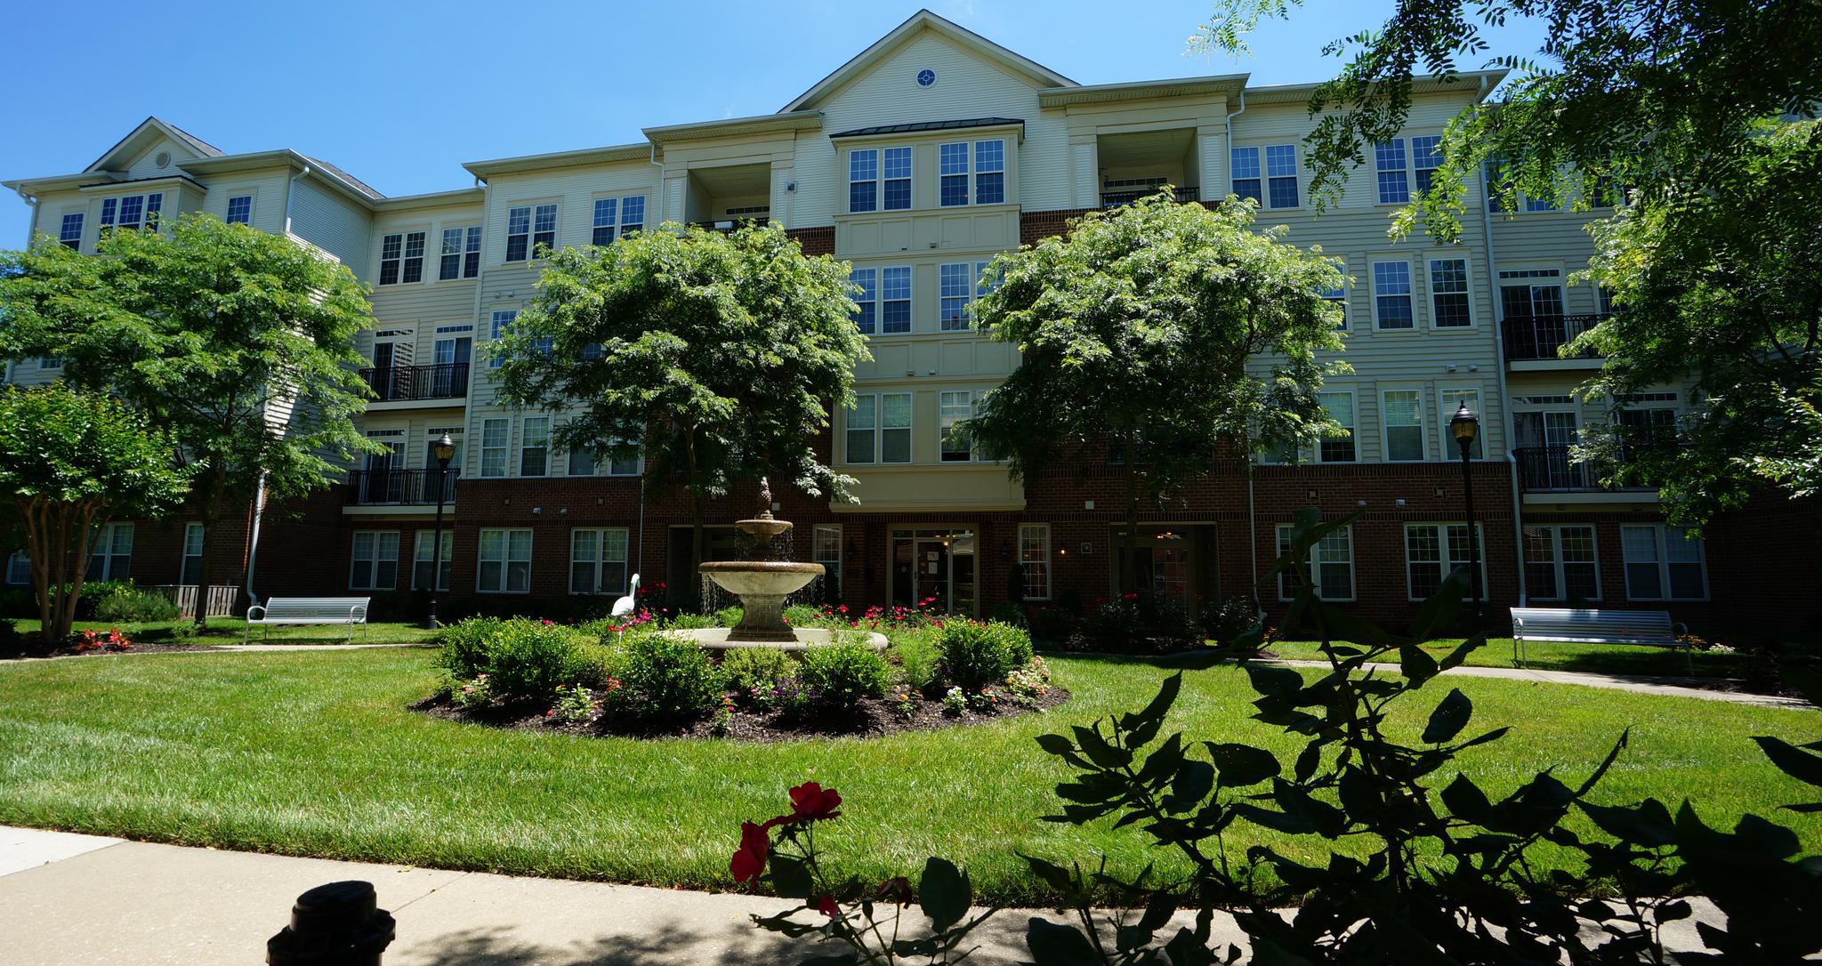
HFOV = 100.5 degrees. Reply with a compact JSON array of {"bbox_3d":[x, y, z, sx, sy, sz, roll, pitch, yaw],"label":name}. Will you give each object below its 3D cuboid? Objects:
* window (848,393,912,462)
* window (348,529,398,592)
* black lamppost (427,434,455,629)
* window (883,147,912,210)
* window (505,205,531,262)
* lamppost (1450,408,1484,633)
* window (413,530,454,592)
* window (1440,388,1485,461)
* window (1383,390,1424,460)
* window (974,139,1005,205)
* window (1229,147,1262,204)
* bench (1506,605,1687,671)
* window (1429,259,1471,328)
[{"bbox_3d":[-0.761,-1.306,18.256,1.578,1.711,0.120,-1,-6,8],"label":"window"},{"bbox_3d":[-16.177,2.351,22.905,1.586,1.775,0.120,-1,-7,9],"label":"window"},{"bbox_3d":[-11.151,1.089,17.973,0.460,4.721,0.460,-1,-7,9],"label":"black lamppost"},{"bbox_3d":[-0.321,-7.660,19.146,0.725,1.678,0.120,-1,-7,9],"label":"window"},{"bbox_3d":[-11.285,-7.137,21.862,0.734,1.662,0.120,-1,-7,9],"label":"window"},{"bbox_3d":[10.792,0.768,14.647,0.420,4.690,0.420,-1,-6,8],"label":"lamppost"},{"bbox_3d":[-14.675,2.432,23.576,1.609,1.808,0.120,-1,-6,8],"label":"window"},{"bbox_3d":[12.771,-1.338,17.593,0.784,1.680,0.120,-1,-6,8],"label":"window"},{"bbox_3d":[11.354,-1.310,17.458,0.819,1.710,0.120,-1,-7,9],"label":"window"},{"bbox_3d":[1.963,-7.676,18.785,0.712,1.697,0.120,-1,-7,9],"label":"window"},{"bbox_3d":[8.267,-7.443,18.666,0.705,1.676,0.120,-1,-7,9],"label":"window"},{"bbox_3d":[9.835,2.249,10.908,1.900,0.820,0.640,-3,-8,24],"label":"bench"},{"bbox_3d":[12.779,-4.478,17.934,0.784,1.662,0.120,-1,-6,8],"label":"window"}]

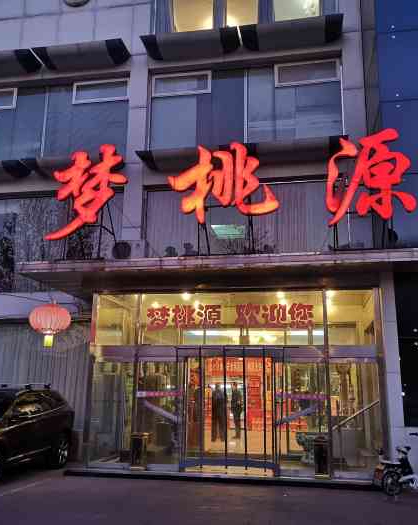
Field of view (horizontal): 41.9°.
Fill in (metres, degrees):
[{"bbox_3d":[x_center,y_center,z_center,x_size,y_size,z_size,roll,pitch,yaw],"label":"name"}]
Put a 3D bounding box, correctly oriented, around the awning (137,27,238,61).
[{"bbox_3d":[-0.409,-5.615,14.046,2.550,0.450,0.850,-2,-13,10],"label":"awning"}]

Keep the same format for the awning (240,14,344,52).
[{"bbox_3d":[2.100,-5.692,13.594,2.600,0.450,0.850,-2,-13,10],"label":"awning"}]

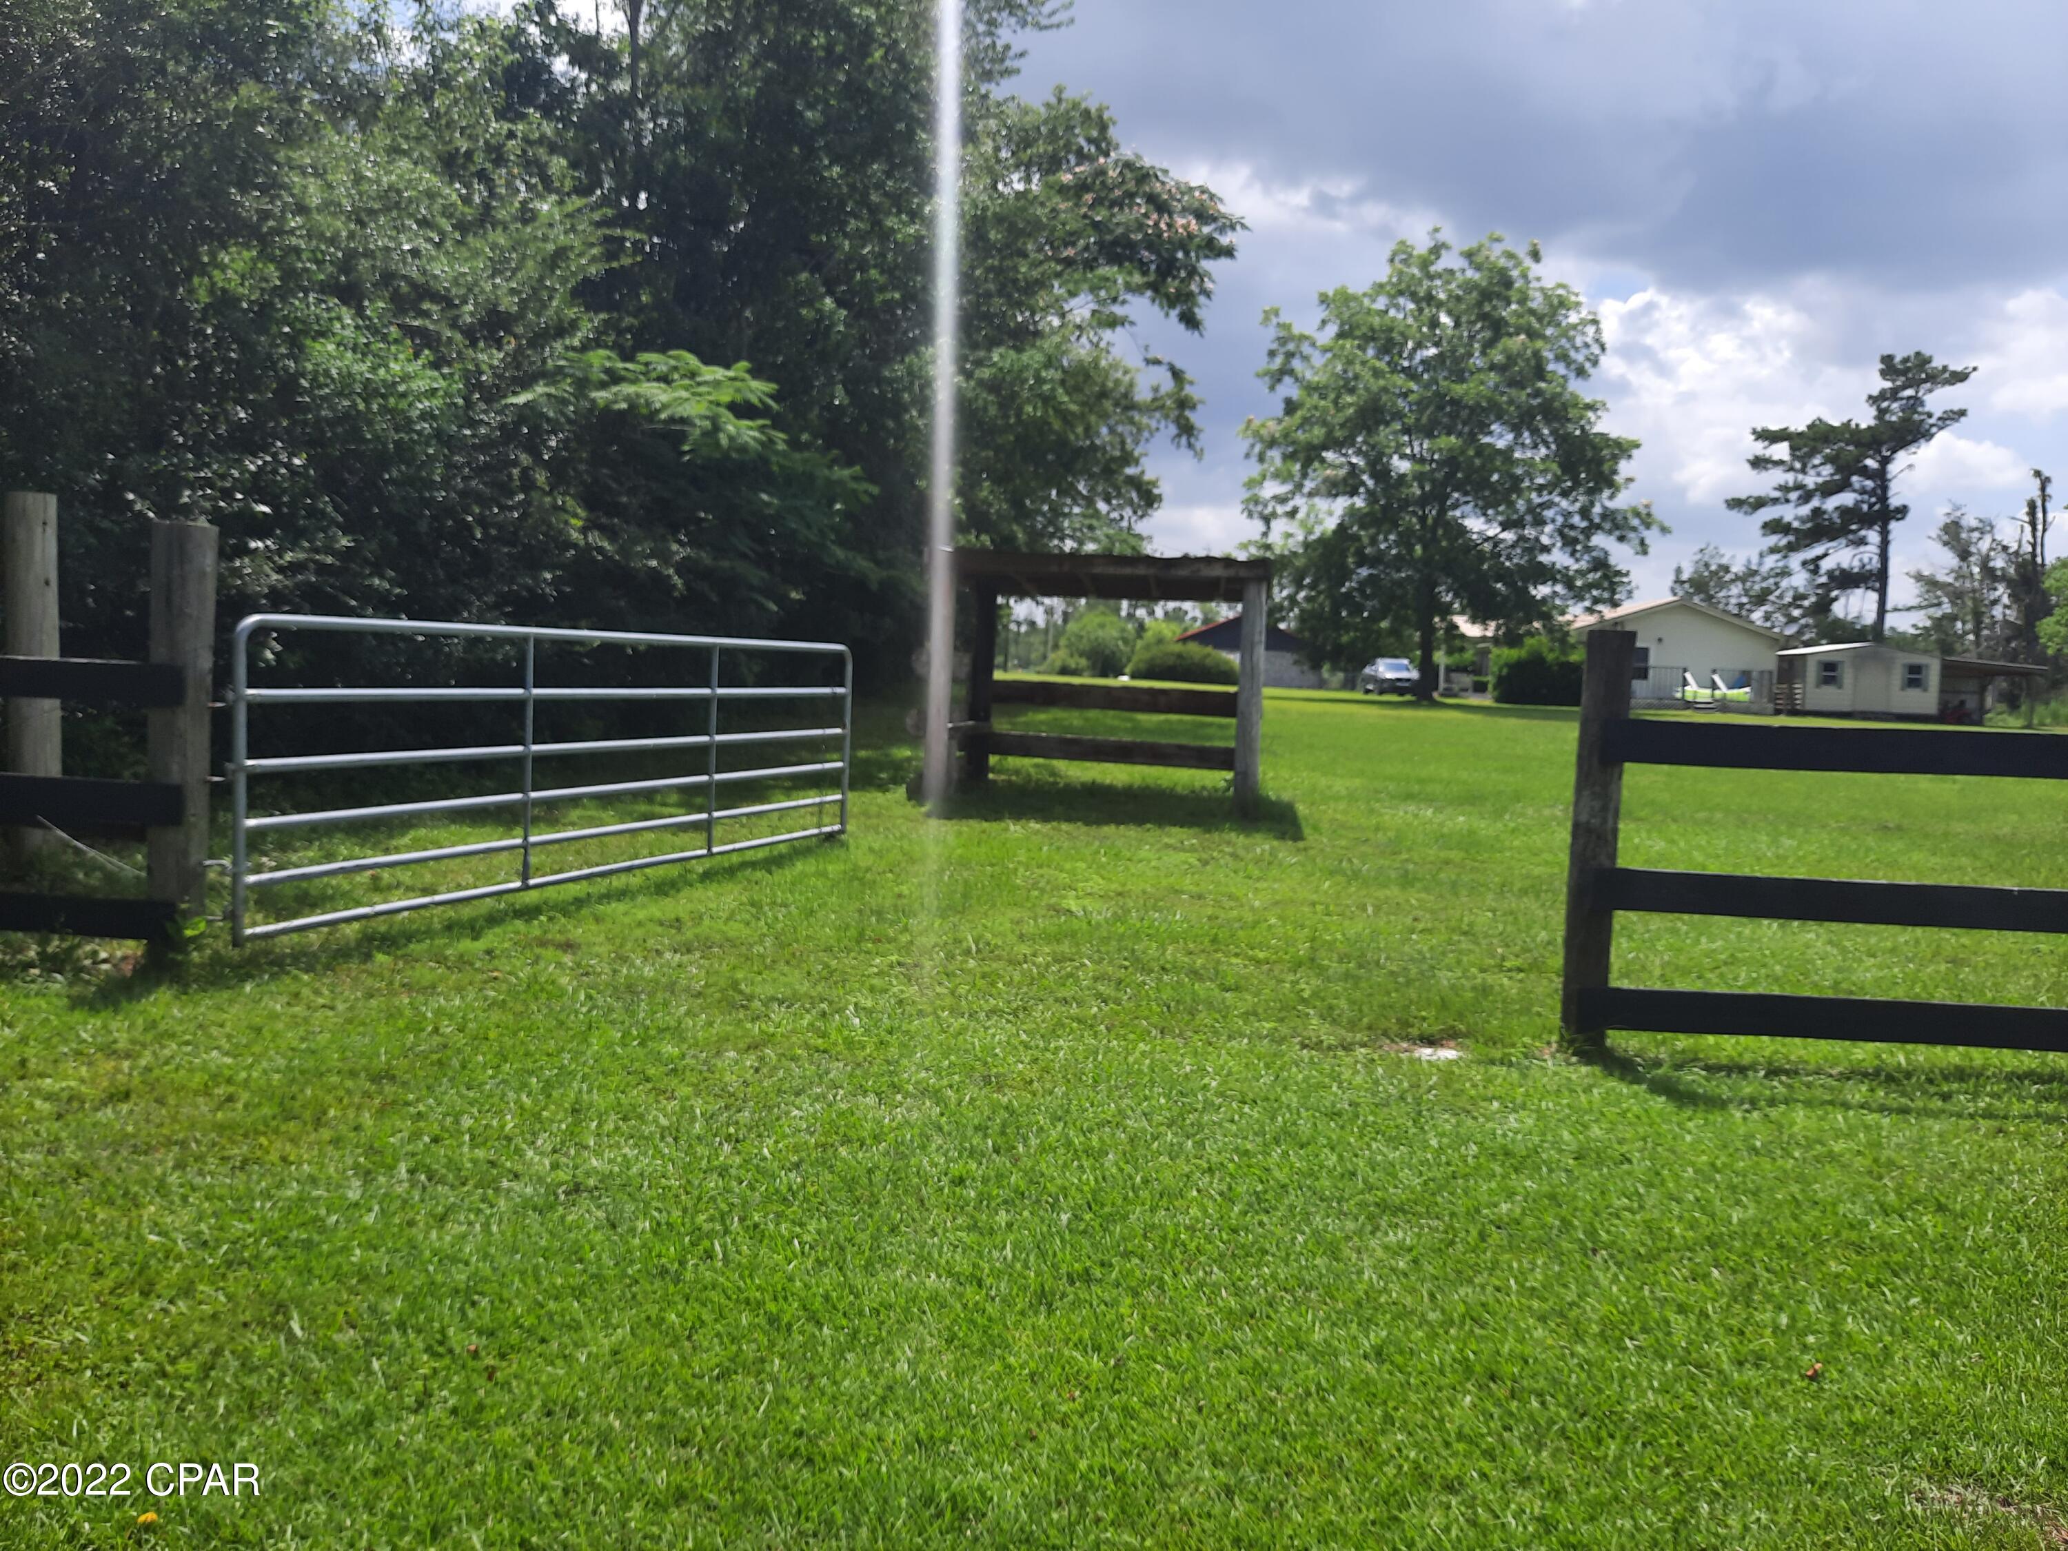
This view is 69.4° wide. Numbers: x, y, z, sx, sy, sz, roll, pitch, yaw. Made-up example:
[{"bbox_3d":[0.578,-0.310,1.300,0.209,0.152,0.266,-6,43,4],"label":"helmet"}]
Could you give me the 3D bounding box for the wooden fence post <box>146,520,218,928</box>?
[{"bbox_3d":[-3.265,-0.133,5.700,0.220,1.660,0.220,4,5,-6],"label":"wooden fence post"}]

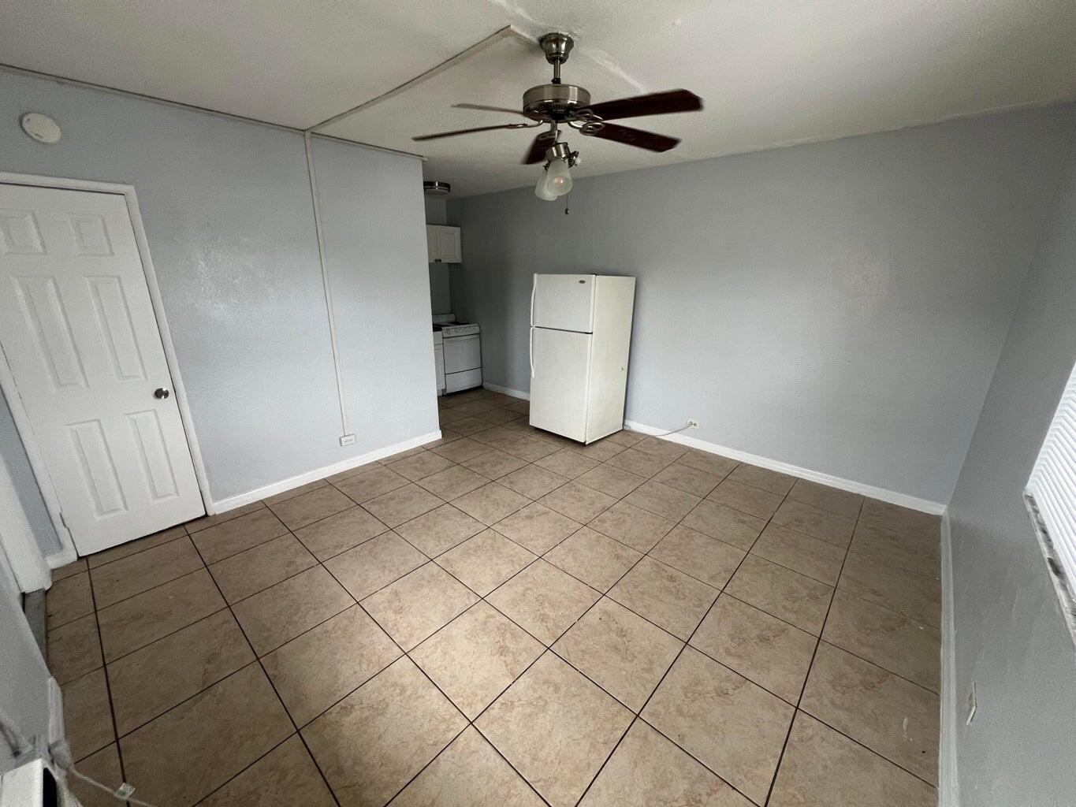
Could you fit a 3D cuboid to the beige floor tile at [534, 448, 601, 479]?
[{"bbox_3d":[0.270,0.557,3.720,0.450,0.012,0.450,15,22,40],"label":"beige floor tile"}]

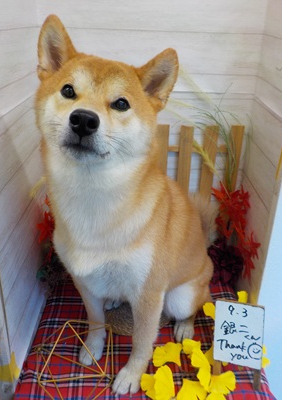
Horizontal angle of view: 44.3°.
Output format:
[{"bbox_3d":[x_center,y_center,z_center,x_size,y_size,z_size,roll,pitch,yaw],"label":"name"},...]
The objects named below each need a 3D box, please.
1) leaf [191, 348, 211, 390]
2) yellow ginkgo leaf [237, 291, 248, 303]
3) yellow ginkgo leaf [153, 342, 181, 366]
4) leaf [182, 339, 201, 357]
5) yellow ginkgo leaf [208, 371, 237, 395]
[{"bbox_3d":[0.107,0.297,0.606,0.027,0.022,0.066,-2,26,-8],"label":"leaf"},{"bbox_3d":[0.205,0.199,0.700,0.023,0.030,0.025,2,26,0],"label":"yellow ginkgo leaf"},{"bbox_3d":[0.049,0.287,0.643,0.050,0.018,0.043,2,26,0],"label":"yellow ginkgo leaf"},{"bbox_3d":[0.096,0.280,0.656,0.036,0.018,0.037,2,26,0],"label":"leaf"},{"bbox_3d":[0.136,0.309,0.586,0.045,0.020,0.038,2,26,0],"label":"yellow ginkgo leaf"}]

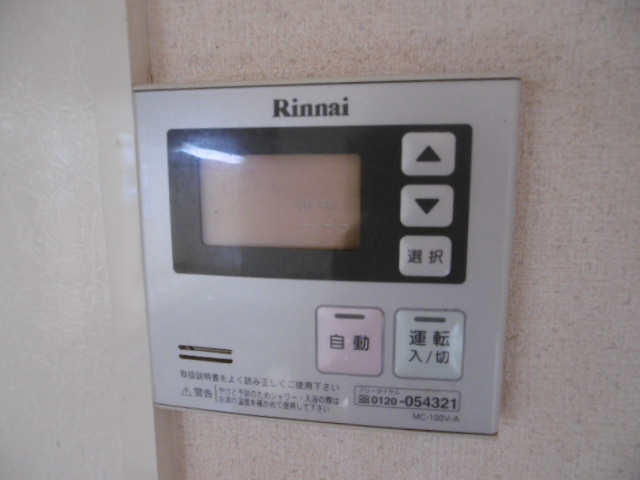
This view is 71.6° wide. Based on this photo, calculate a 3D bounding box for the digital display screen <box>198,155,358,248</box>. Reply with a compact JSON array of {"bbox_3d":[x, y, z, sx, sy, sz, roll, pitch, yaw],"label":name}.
[{"bbox_3d":[-0.014,-0.014,0.157,0.058,0.033,0.003,1,9,9],"label":"digital display screen"}]

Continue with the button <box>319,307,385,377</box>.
[{"bbox_3d":[0.011,0.037,0.160,0.025,0.026,0.004,1,9,9],"label":"button"}]

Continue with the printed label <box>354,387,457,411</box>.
[{"bbox_3d":[0.032,0.058,0.161,0.038,0.008,0.001,1,9,9],"label":"printed label"}]

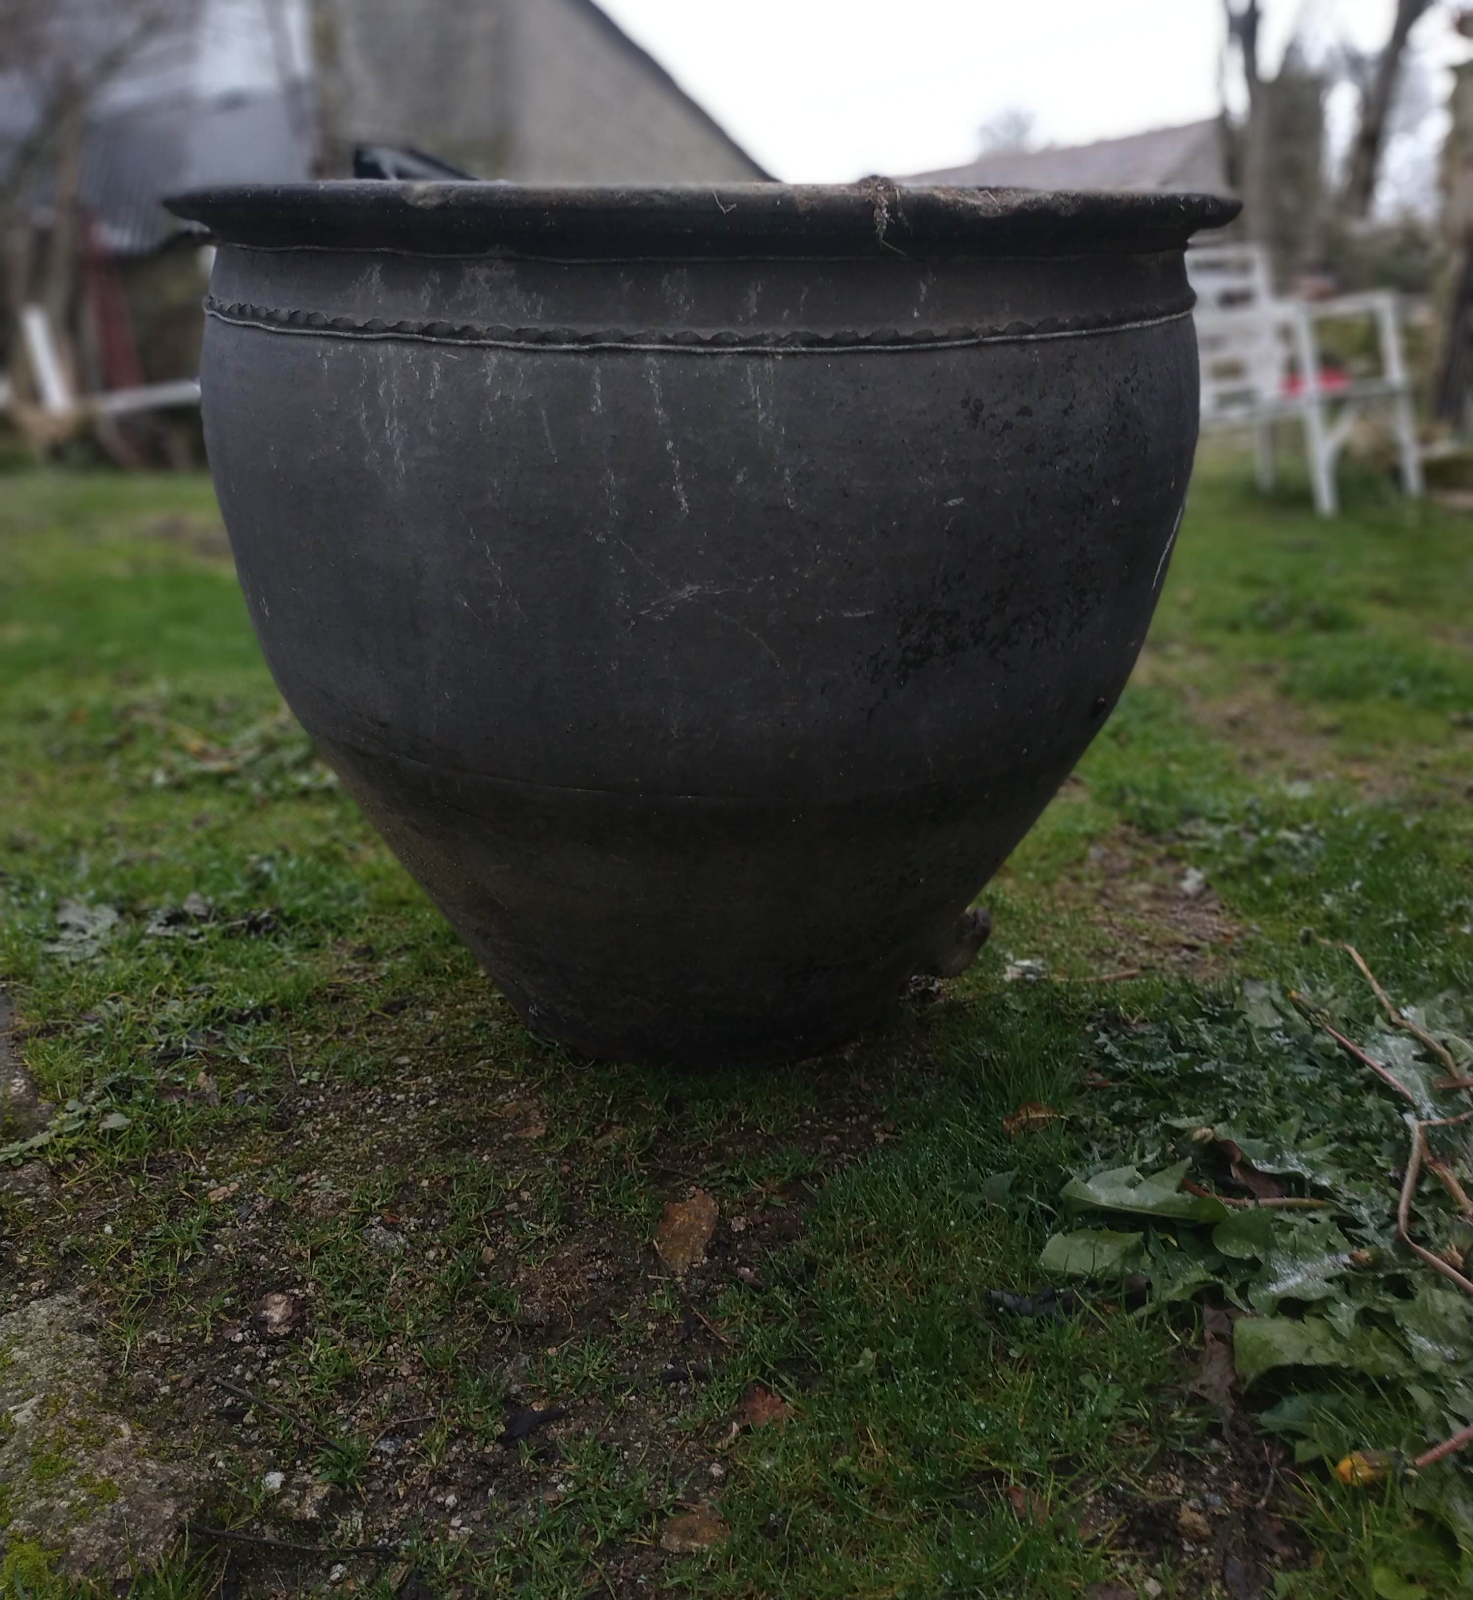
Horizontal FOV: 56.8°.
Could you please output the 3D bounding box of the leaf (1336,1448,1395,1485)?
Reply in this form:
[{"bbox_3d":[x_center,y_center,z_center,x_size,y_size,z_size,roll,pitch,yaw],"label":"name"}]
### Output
[{"bbox_3d":[0.407,0.428,0.874,0.046,0.025,0.024,-3,23,-7],"label":"leaf"}]

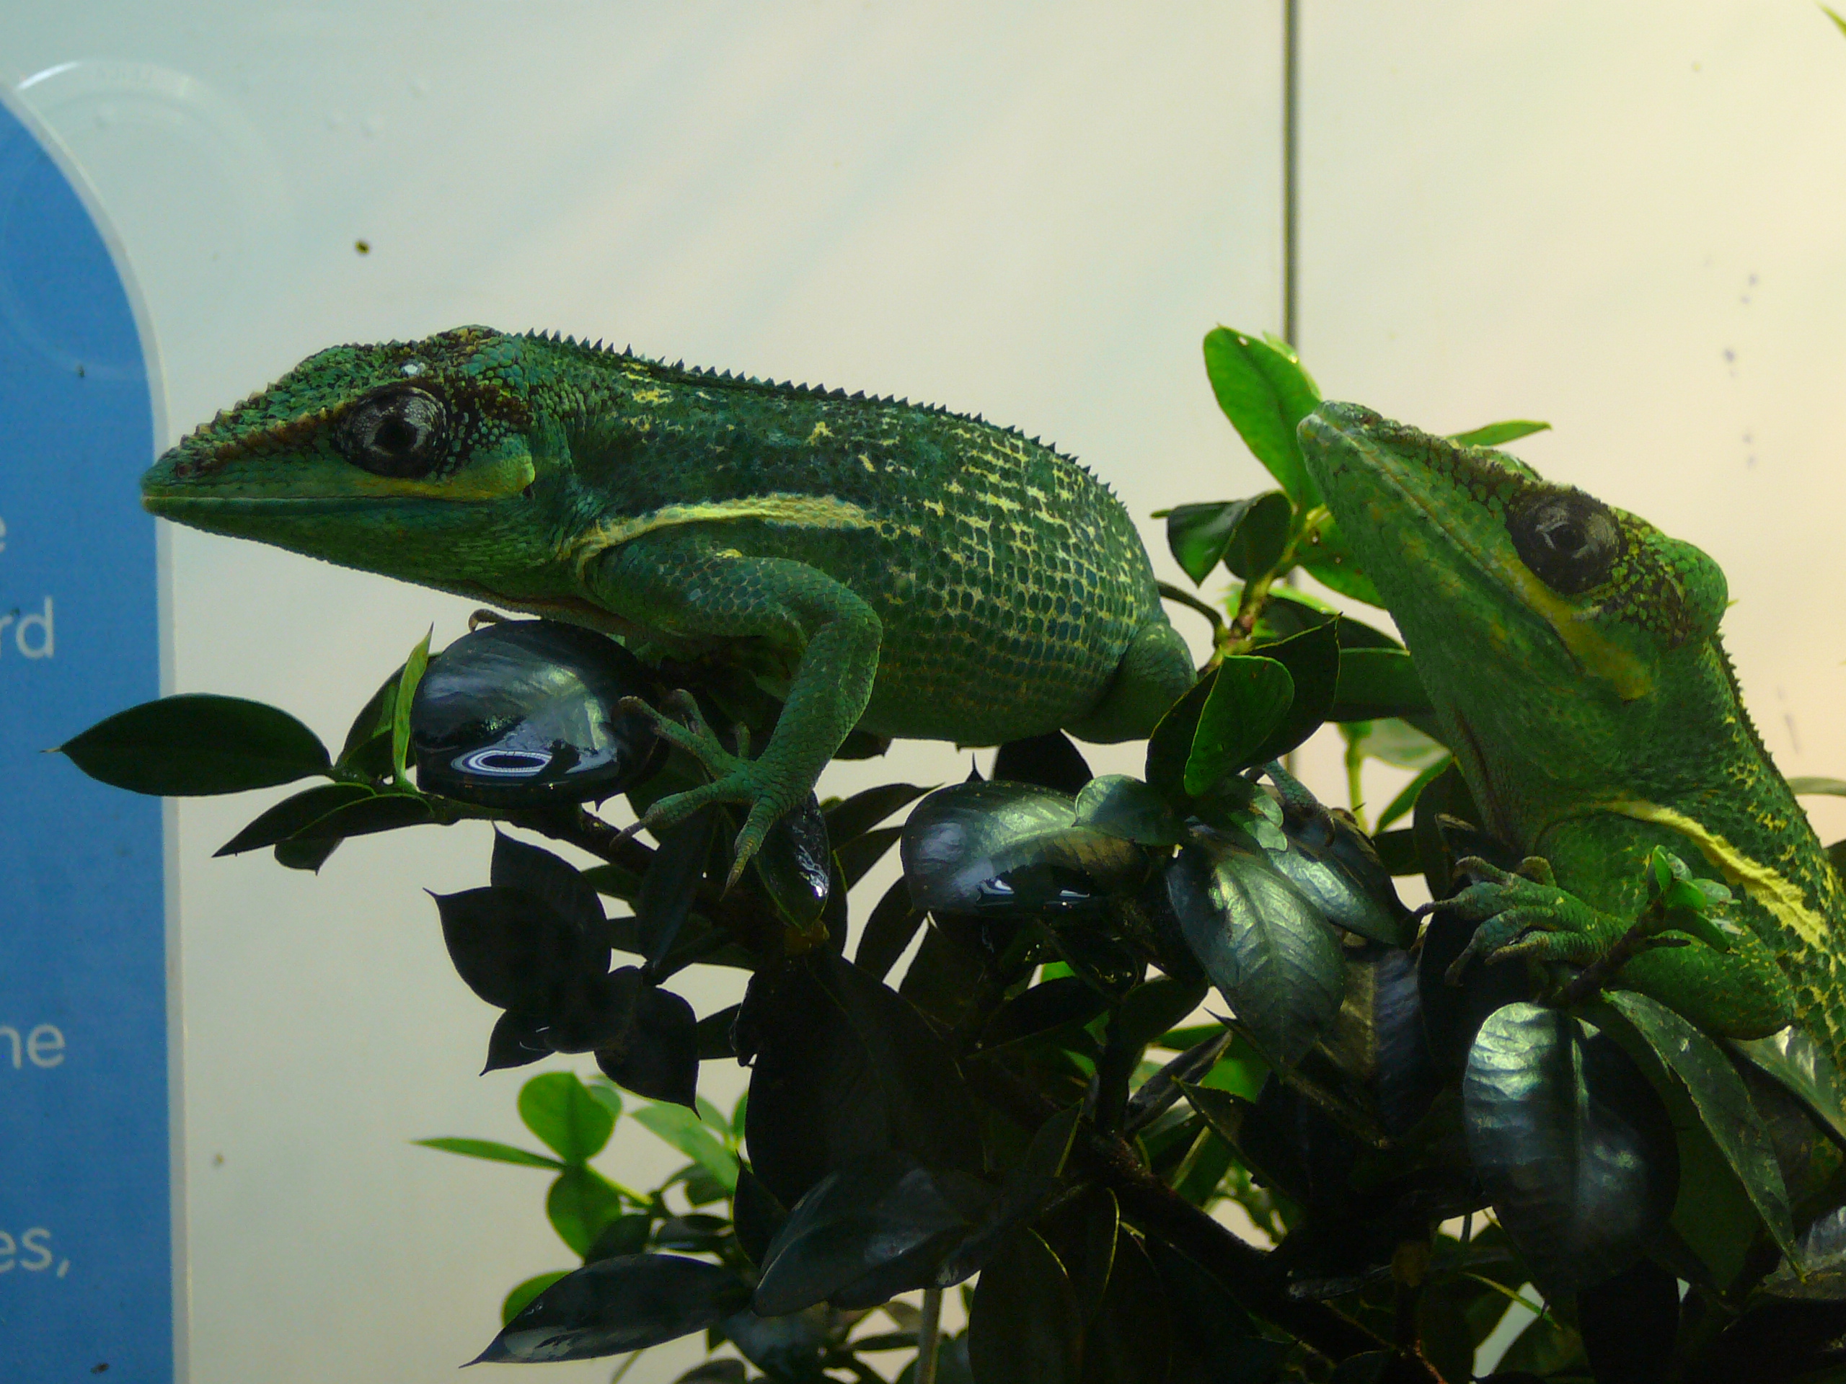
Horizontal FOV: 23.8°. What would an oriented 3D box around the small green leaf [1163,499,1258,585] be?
[{"bbox_3d":[0.043,-0.022,0.650,0.012,0.015,0.010,23,-21,28],"label":"small green leaf"}]

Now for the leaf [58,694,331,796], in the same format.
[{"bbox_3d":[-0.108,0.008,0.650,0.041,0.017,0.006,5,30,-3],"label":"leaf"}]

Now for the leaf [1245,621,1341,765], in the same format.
[{"bbox_3d":[0.051,0.001,0.620,0.017,0.024,0.008,43,12,16],"label":"leaf"}]

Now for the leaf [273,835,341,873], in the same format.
[{"bbox_3d":[-0.091,0.022,0.660,0.011,0.017,0.006,11,-32,24],"label":"leaf"}]

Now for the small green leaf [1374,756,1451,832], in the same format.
[{"bbox_3d":[0.079,0.016,0.705,0.019,0.004,0.009,-43,41,-9],"label":"small green leaf"}]

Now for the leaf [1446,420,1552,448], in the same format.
[{"bbox_3d":[0.091,-0.041,0.700,0.023,0.006,0.011,-12,17,-12],"label":"leaf"}]

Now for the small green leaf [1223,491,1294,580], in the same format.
[{"bbox_3d":[0.052,-0.025,0.685,0.011,0.017,0.006,15,31,-23],"label":"small green leaf"}]

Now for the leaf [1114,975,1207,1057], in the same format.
[{"bbox_3d":[0.037,0.050,0.675,0.005,0.019,0.011,44,9,-50],"label":"leaf"}]

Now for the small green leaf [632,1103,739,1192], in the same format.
[{"bbox_3d":[-0.040,0.077,0.740,0.023,0.011,0.008,37,-31,12],"label":"small green leaf"}]

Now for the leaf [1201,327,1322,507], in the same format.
[{"bbox_3d":[0.052,-0.042,0.660,0.014,0.030,0.008,-25,-6,-2],"label":"leaf"}]

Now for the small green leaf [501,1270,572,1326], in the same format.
[{"bbox_3d":[-0.063,0.103,0.740,0.021,0.014,0.008,21,-32,13],"label":"small green leaf"}]

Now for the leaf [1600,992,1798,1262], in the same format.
[{"bbox_3d":[0.112,0.063,0.630,0.007,0.050,0.015,-37,-4,36],"label":"leaf"}]

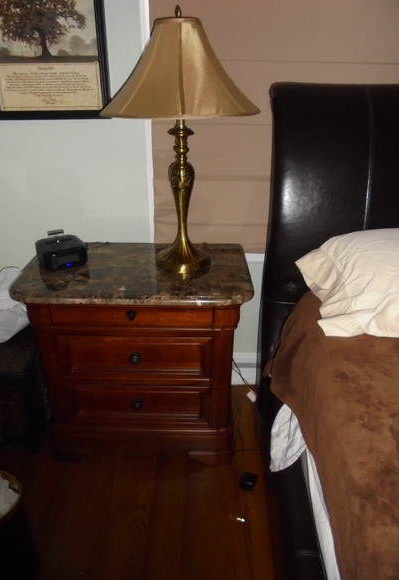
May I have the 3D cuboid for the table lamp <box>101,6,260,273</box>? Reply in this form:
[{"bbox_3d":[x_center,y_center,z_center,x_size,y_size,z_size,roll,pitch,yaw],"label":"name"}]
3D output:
[{"bbox_3d":[-0.054,-0.428,1.337,0.468,0.746,0.468,1,26,0],"label":"table lamp"}]

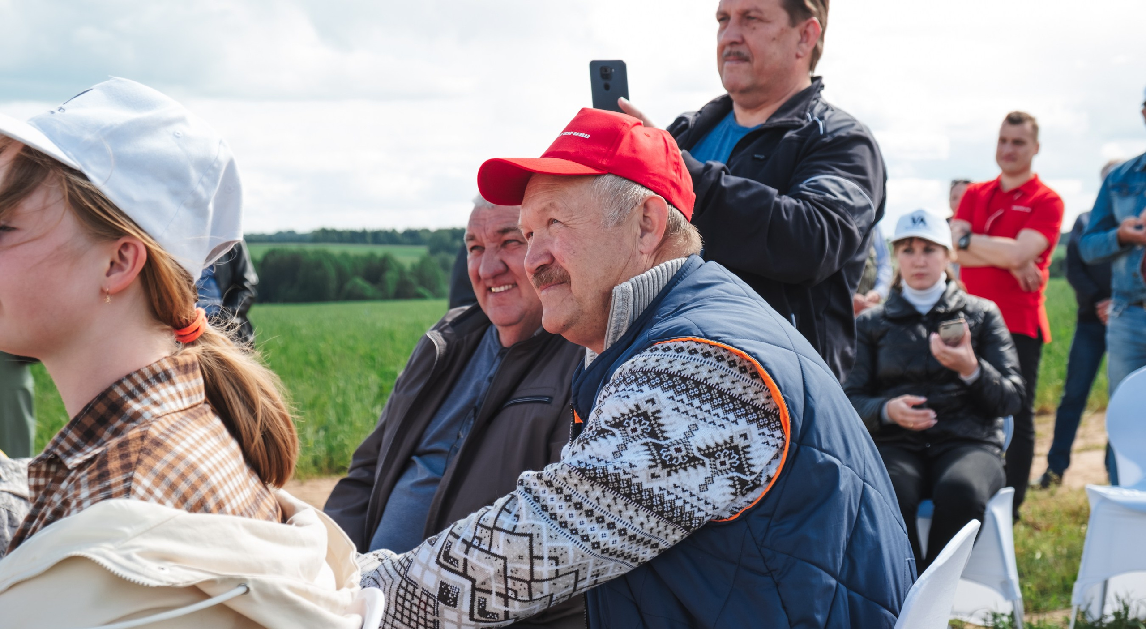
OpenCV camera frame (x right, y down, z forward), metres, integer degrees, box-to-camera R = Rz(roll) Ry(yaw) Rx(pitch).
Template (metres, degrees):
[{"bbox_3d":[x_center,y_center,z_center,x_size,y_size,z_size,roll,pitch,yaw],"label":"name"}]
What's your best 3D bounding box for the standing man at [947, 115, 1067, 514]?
[{"bbox_3d":[1.830,0.033,8.150,0.520,1.760,0.380,1,2,34],"label":"standing man"}]

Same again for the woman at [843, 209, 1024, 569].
[{"bbox_3d":[1.110,0.332,5.960,0.570,1.300,0.680,0,2,13],"label":"woman"}]

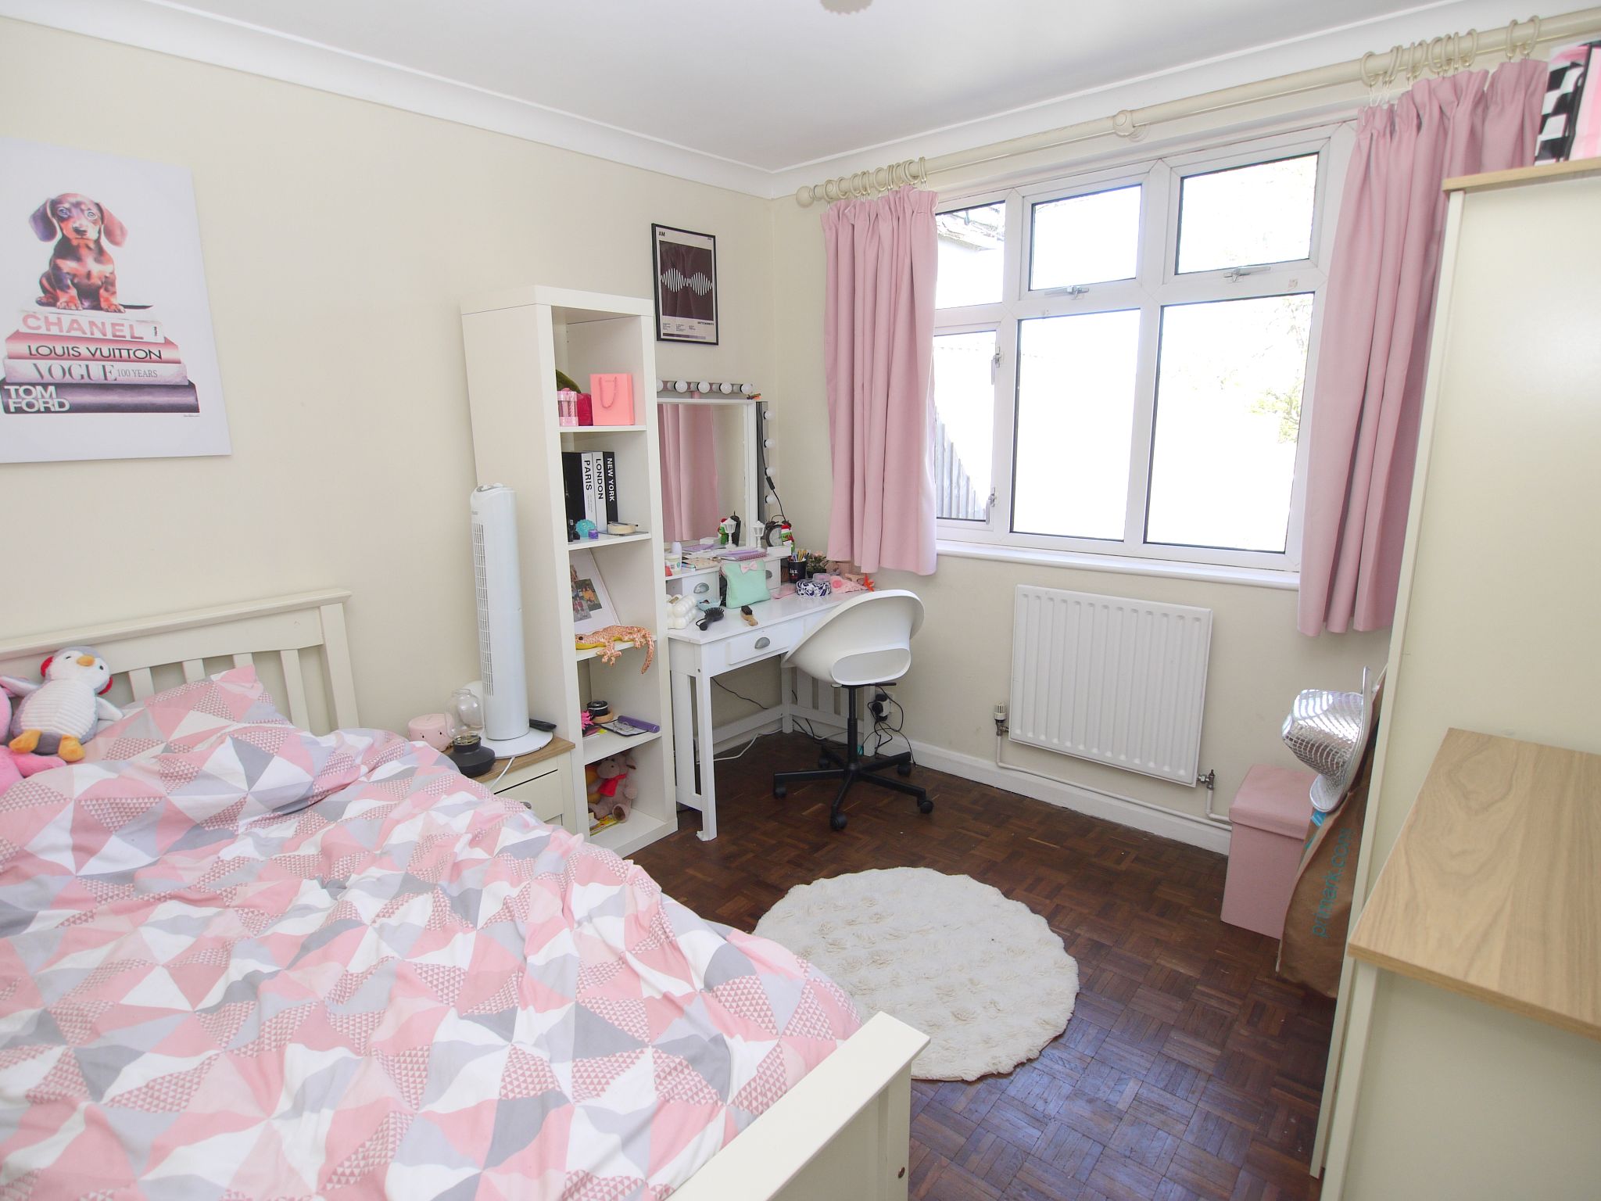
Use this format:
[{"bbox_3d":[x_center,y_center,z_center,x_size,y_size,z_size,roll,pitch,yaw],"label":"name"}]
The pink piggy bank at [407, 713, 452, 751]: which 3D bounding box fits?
[{"bbox_3d":[-1.156,0.419,2.605,0.123,0.092,0.122,-8,15,-25],"label":"pink piggy bank"}]

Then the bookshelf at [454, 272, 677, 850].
[{"bbox_3d":[-0.751,-0.047,2.844,0.407,1.852,0.425,10,17,41],"label":"bookshelf"}]

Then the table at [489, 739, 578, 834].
[{"bbox_3d":[-1.006,0.696,2.669,0.433,0.492,0.418,10,17,41],"label":"table"}]

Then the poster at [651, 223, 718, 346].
[{"bbox_3d":[-0.450,-1.230,3.278,0.020,0.418,0.316,10,17,41],"label":"poster"}]

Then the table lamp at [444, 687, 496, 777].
[{"bbox_3d":[-0.976,0.382,2.452,0.145,0.250,0.145,10,16,39],"label":"table lamp"}]

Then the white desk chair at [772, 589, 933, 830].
[{"bbox_3d":[0.206,0.348,3.259,0.620,0.885,0.620,-6,14,-23],"label":"white desk chair"}]

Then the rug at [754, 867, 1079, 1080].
[{"bbox_3d":[0.300,0.990,2.340,0.925,0.030,0.925,-1,12,0],"label":"rug"}]

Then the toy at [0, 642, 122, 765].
[{"bbox_3d":[-1.615,0.224,1.828,0.215,0.250,0.150,21,-19,-38],"label":"toy"}]

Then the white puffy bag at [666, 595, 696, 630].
[{"bbox_3d":[-0.464,0.040,3.132,0.100,0.090,0.200,-1,13,4],"label":"white puffy bag"}]

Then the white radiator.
[{"bbox_3d":[1.079,0.280,2.942,0.673,0.610,0.070,10,17,41],"label":"white radiator"}]

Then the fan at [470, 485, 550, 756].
[{"bbox_3d":[-0.944,0.063,2.591,0.290,0.810,0.290,10,16,39],"label":"fan"}]

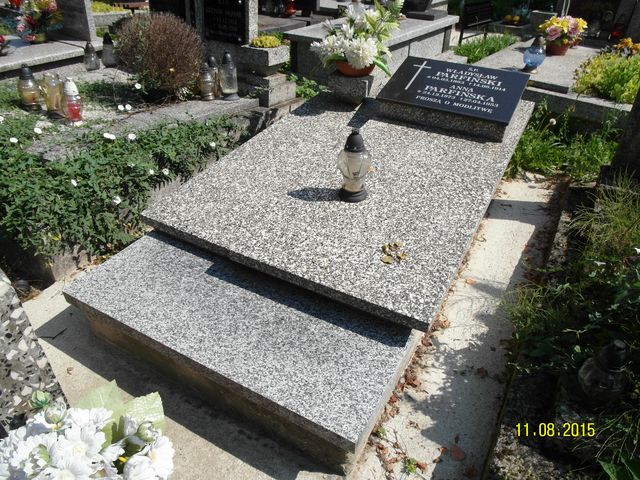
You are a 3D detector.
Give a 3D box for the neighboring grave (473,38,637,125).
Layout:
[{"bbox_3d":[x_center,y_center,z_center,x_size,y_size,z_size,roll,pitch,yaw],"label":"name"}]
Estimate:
[{"bbox_3d":[1.912,-1.241,3.402,1.142,0.220,1.472,28,45,32],"label":"neighboring grave"}]

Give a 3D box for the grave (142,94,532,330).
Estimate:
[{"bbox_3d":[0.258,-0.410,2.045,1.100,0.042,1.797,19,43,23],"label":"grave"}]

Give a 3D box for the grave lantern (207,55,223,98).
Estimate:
[{"bbox_3d":[-0.652,-1.020,2.748,0.095,0.260,0.095,18,37,24],"label":"grave lantern"}]

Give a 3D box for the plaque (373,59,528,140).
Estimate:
[{"bbox_3d":[0.667,-0.728,2.249,0.635,0.218,0.426,18,40,23],"label":"plaque"}]

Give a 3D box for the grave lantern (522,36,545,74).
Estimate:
[{"bbox_3d":[1.498,-1.296,3.094,0.150,0.240,0.150,18,37,24],"label":"grave lantern"}]

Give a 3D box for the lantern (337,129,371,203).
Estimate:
[{"bbox_3d":[0.137,-0.287,1.676,0.134,0.265,0.134,1,33,-1],"label":"lantern"}]

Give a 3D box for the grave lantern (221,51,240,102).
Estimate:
[{"bbox_3d":[-0.577,-1.055,2.846,0.116,0.294,0.116,0,37,0],"label":"grave lantern"}]

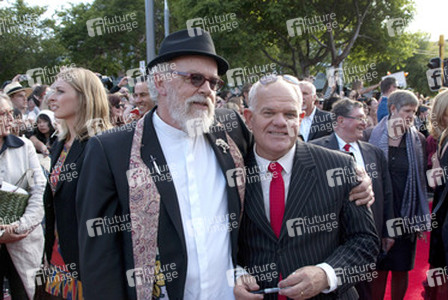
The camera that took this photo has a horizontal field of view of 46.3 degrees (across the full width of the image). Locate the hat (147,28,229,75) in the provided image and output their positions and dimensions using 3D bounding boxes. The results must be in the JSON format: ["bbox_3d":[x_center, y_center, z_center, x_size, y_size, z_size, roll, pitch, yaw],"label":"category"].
[{"bbox_3d":[-0.117,-0.321,1.680,0.250,0.130,0.290,6,-13,-44],"label":"hat"}]

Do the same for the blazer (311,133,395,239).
[{"bbox_3d":[0.726,0.258,3.100,0.540,0.720,0.300,-2,5,-12],"label":"blazer"}]

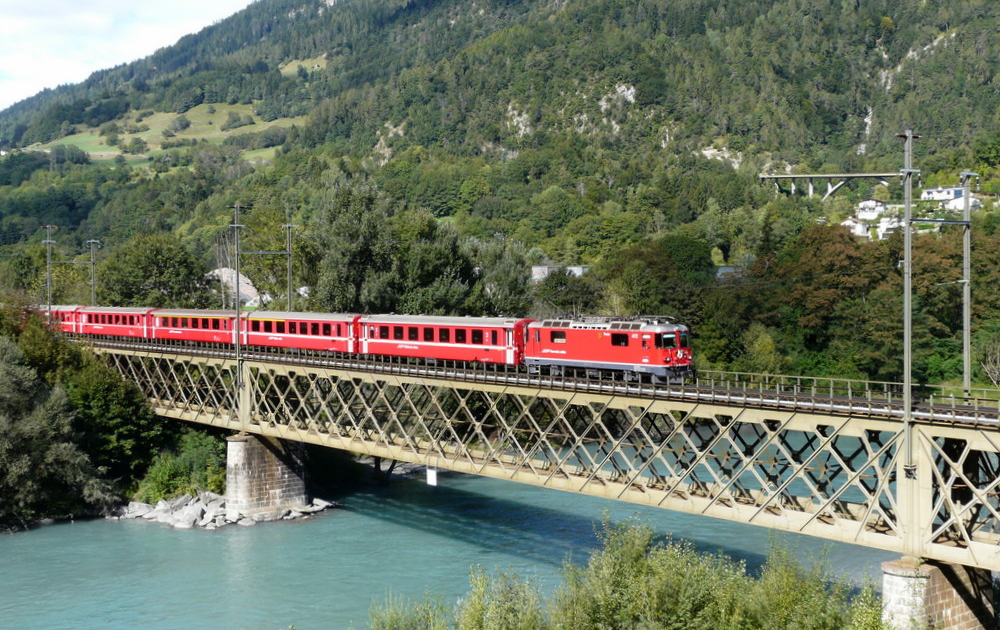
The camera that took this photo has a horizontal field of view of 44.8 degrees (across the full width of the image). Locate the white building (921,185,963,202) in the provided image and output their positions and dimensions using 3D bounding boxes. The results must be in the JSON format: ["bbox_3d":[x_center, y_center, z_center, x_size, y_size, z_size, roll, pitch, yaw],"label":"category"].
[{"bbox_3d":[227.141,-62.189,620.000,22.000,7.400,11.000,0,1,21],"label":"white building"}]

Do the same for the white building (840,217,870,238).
[{"bbox_3d":[167.362,-41.110,572.000,11.600,9.400,11.000,0,2,27],"label":"white building"}]

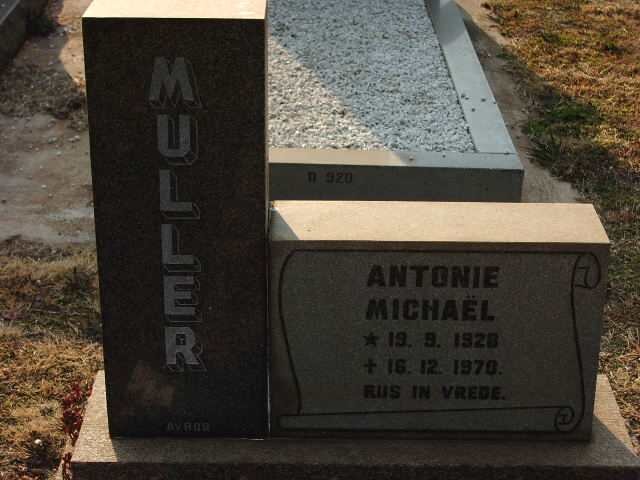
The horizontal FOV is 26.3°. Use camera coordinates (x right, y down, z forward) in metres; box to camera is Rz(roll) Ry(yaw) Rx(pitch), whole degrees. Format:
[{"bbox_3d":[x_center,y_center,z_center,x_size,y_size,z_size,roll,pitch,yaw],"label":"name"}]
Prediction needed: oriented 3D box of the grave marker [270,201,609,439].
[{"bbox_3d":[0.204,0.151,2.530,0.595,0.401,0.180,0,24,0],"label":"grave marker"}]

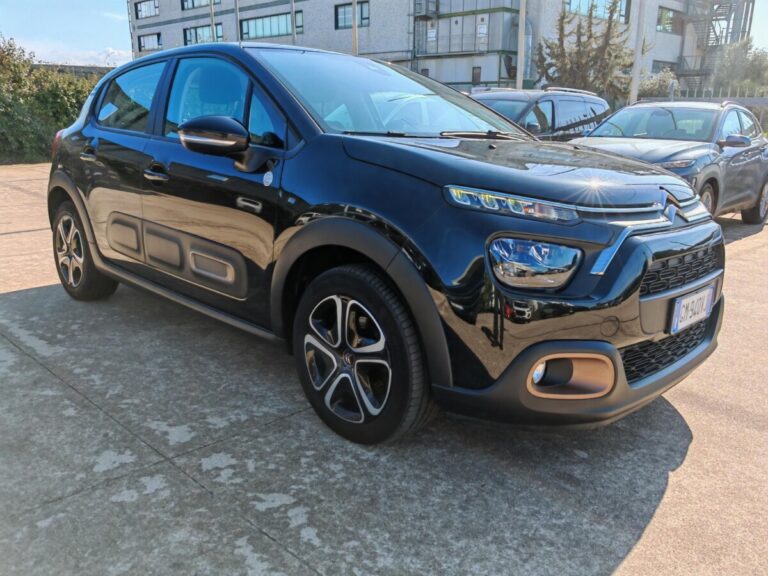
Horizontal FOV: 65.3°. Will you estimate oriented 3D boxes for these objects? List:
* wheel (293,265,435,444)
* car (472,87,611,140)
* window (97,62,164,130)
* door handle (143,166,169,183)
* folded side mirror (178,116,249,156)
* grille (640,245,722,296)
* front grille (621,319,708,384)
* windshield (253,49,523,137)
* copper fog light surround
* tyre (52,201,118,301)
[{"bbox_3d":[-0.068,0.225,2.097,0.632,0.632,0.210,15,19,42],"label":"wheel"},{"bbox_3d":[2.013,-2.047,9.099,1.840,1.690,4.500,13,18,38],"label":"car"},{"bbox_3d":[-1.276,-0.949,3.008,0.640,0.350,0.050,15,-3,42],"label":"window"},{"bbox_3d":[-1.021,-0.504,2.668,0.200,0.050,0.050,15,19,42],"label":"door handle"},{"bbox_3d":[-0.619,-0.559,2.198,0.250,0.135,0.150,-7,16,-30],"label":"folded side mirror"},{"bbox_3d":[1.011,-0.087,1.956,0.085,0.130,0.760,15,19,42],"label":"grille"},{"bbox_3d":[0.990,0.182,2.053,0.090,0.130,0.770,15,19,42],"label":"front grille"},{"bbox_3d":[0.080,-0.871,2.722,1.400,0.120,0.980,-13,45,-44],"label":"windshield"},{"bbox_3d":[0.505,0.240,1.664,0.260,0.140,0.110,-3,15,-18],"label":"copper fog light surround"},{"bbox_3d":[-1.891,-0.249,3.794,0.632,0.632,0.210,15,19,42],"label":"tyre"}]

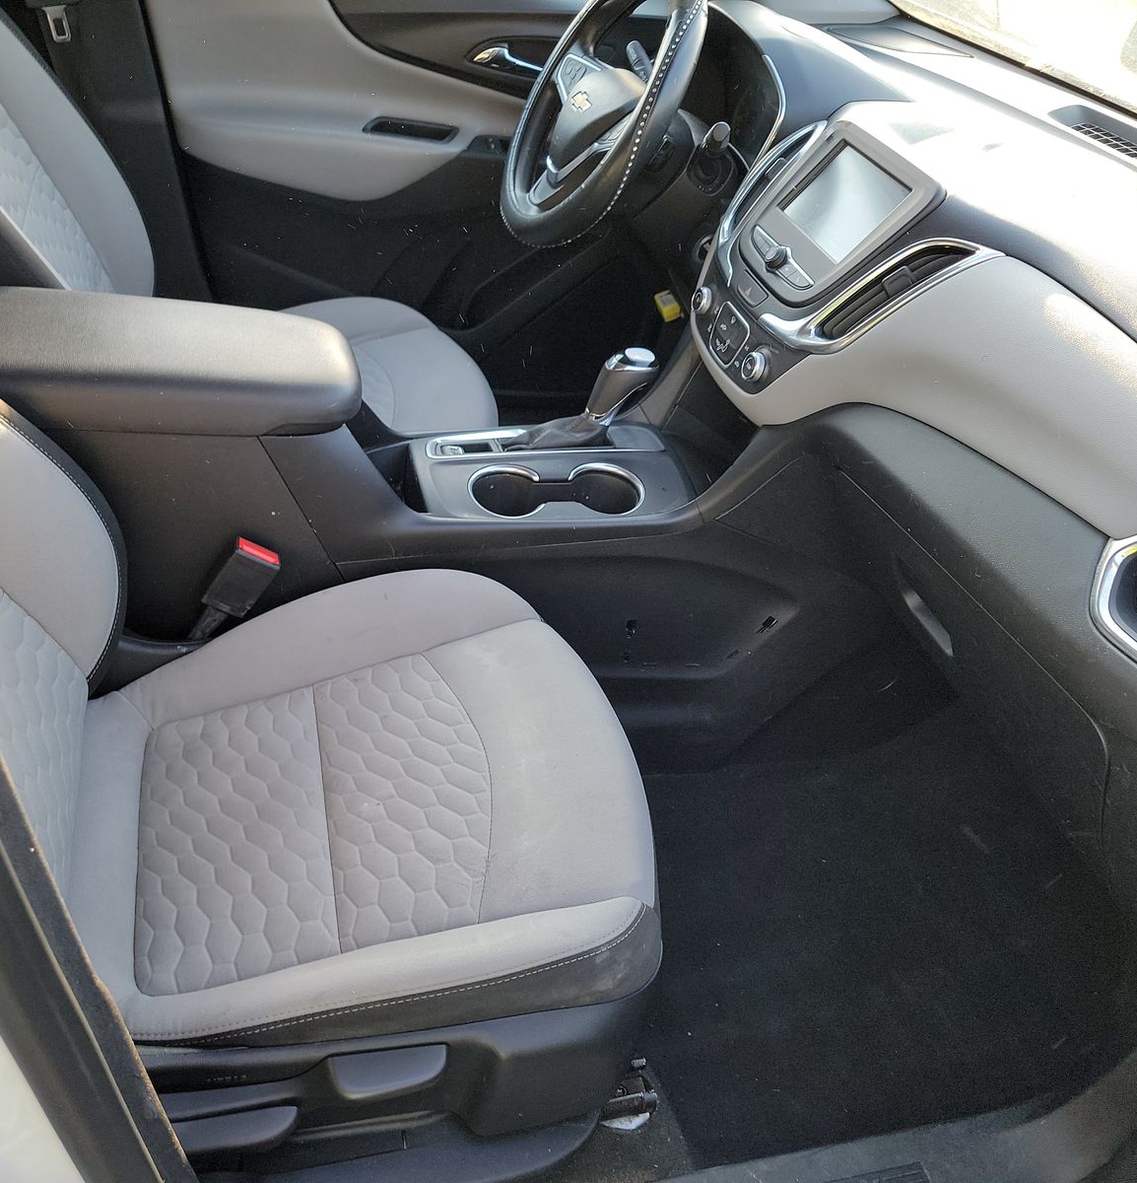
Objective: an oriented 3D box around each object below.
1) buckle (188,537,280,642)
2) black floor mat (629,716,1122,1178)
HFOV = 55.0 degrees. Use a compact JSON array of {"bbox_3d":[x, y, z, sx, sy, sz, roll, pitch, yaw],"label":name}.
[{"bbox_3d":[-0.327,-0.001,1.054,0.044,0.125,0.026,25,28,-32],"label":"buckle"},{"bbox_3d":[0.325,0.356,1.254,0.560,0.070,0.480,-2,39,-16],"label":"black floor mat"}]

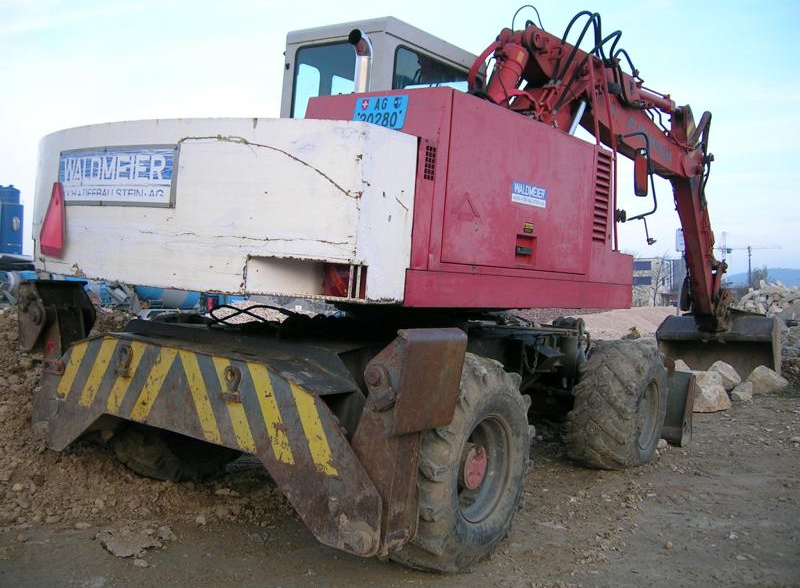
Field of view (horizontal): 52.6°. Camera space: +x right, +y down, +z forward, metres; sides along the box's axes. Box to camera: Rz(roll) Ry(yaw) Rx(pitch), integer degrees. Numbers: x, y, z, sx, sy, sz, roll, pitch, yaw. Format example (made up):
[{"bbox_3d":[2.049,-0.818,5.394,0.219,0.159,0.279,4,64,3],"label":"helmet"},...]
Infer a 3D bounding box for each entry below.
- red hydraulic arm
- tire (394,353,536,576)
[{"bbox_3d":[2.483,-0.853,8.402,0.640,2.561,6.747,5,2,37],"label":"red hydraulic arm"},{"bbox_3d":[0.261,0.820,4.006,0.453,1.015,1.024,7,3,36],"label":"tire"}]

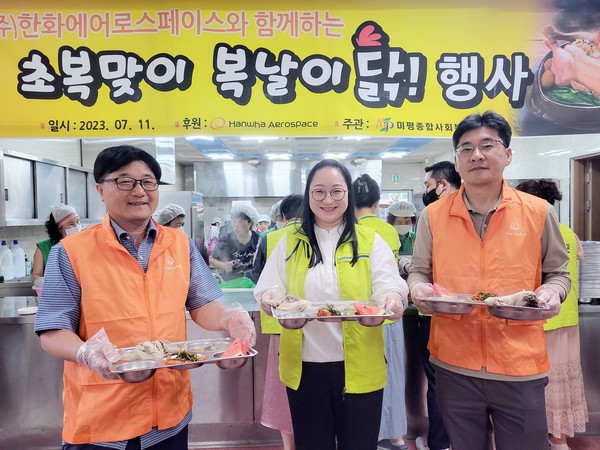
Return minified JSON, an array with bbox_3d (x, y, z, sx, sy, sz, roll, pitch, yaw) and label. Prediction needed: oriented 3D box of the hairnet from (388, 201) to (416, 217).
[{"bbox_3d":[0.751,-0.117,3.050,0.210,0.130,0.240,0,12,7],"label":"hairnet"}]

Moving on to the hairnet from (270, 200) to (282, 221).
[{"bbox_3d":[-0.113,-0.116,3.120,0.210,0.145,0.240,-1,9,-7],"label":"hairnet"}]

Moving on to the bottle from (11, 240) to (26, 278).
[{"bbox_3d":[-2.229,0.266,3.300,0.115,0.305,0.095,-1,1,-30],"label":"bottle"}]

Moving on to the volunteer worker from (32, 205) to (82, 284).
[{"bbox_3d":[-1.724,0.621,3.020,0.500,1.540,0.420,-1,1,-41],"label":"volunteer worker"}]

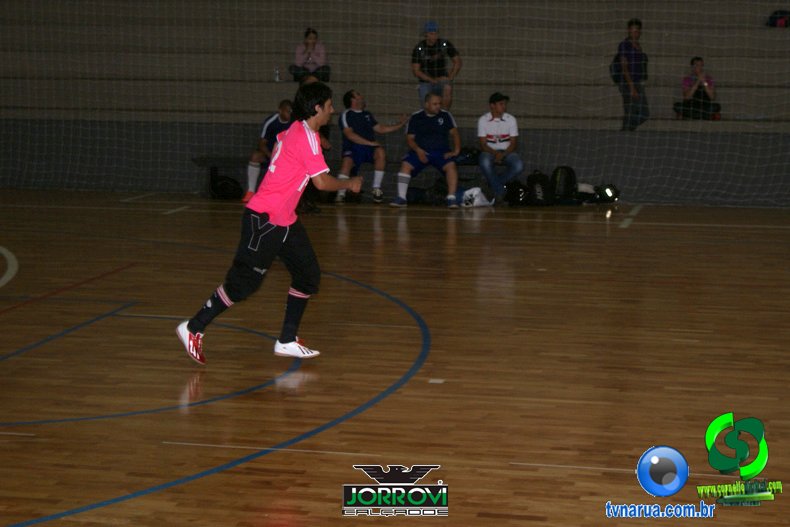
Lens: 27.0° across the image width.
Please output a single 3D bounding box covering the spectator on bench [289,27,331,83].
[{"bbox_3d":[-1.194,-2.900,22.982,0.530,0.850,0.620,1,7,5],"label":"spectator on bench"}]

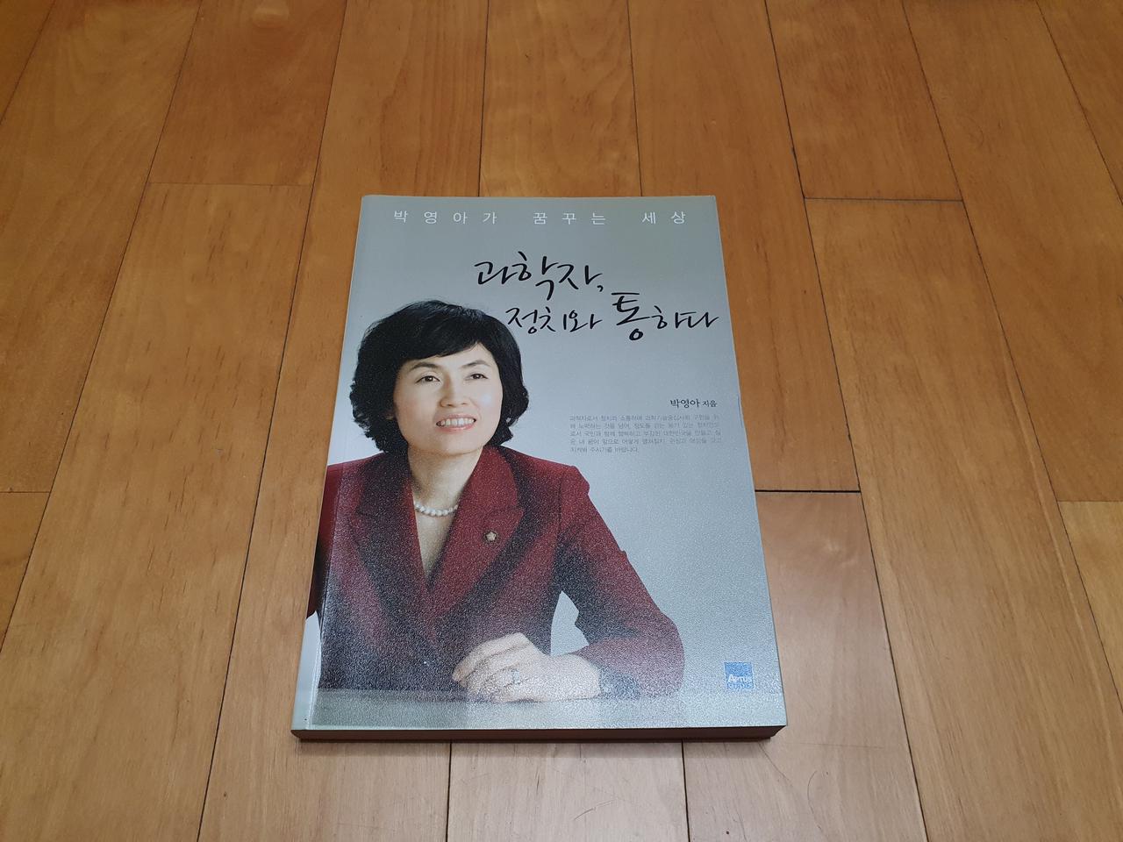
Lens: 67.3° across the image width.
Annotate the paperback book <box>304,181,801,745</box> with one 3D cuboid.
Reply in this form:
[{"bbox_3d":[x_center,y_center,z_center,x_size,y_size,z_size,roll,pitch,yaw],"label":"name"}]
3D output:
[{"bbox_3d":[-0.008,0.003,0.320,0.153,0.017,0.220,0,62,-2],"label":"paperback book"}]

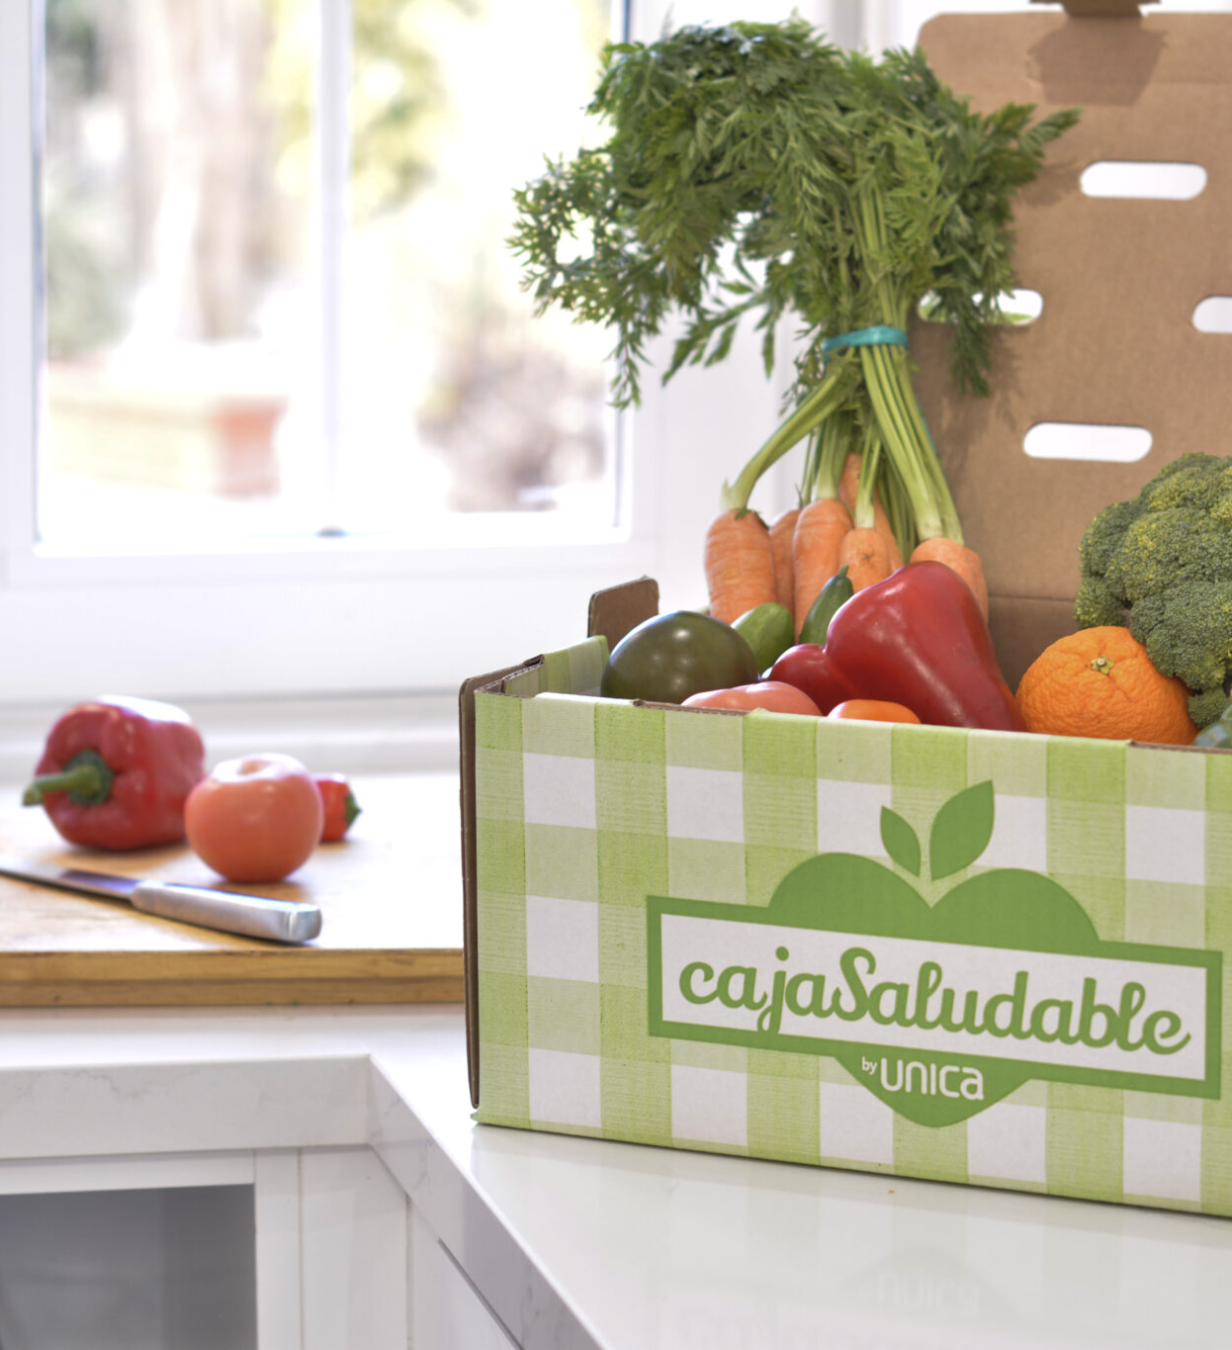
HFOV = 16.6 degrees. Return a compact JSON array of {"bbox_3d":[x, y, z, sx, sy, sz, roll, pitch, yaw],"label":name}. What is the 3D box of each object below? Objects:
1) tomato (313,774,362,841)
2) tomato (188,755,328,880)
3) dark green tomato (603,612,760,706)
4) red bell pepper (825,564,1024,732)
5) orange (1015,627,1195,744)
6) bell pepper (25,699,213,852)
[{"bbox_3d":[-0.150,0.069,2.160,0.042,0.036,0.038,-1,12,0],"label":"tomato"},{"bbox_3d":[-0.179,0.071,2.083,0.069,0.063,0.069,-1,12,0],"label":"tomato"},{"bbox_3d":[0.028,0.006,1.795,0.067,0.062,0.067,-1,12,0],"label":"dark green tomato"},{"bbox_3d":[0.130,-0.004,1.750,0.080,0.105,0.078,-26,17,5],"label":"red bell pepper"},{"bbox_3d":[0.199,0.016,1.715,0.074,0.070,0.074,-1,12,0],"label":"orange"},{"bbox_3d":[-0.255,0.052,2.144,0.083,0.079,0.098,6,15,29],"label":"bell pepper"}]

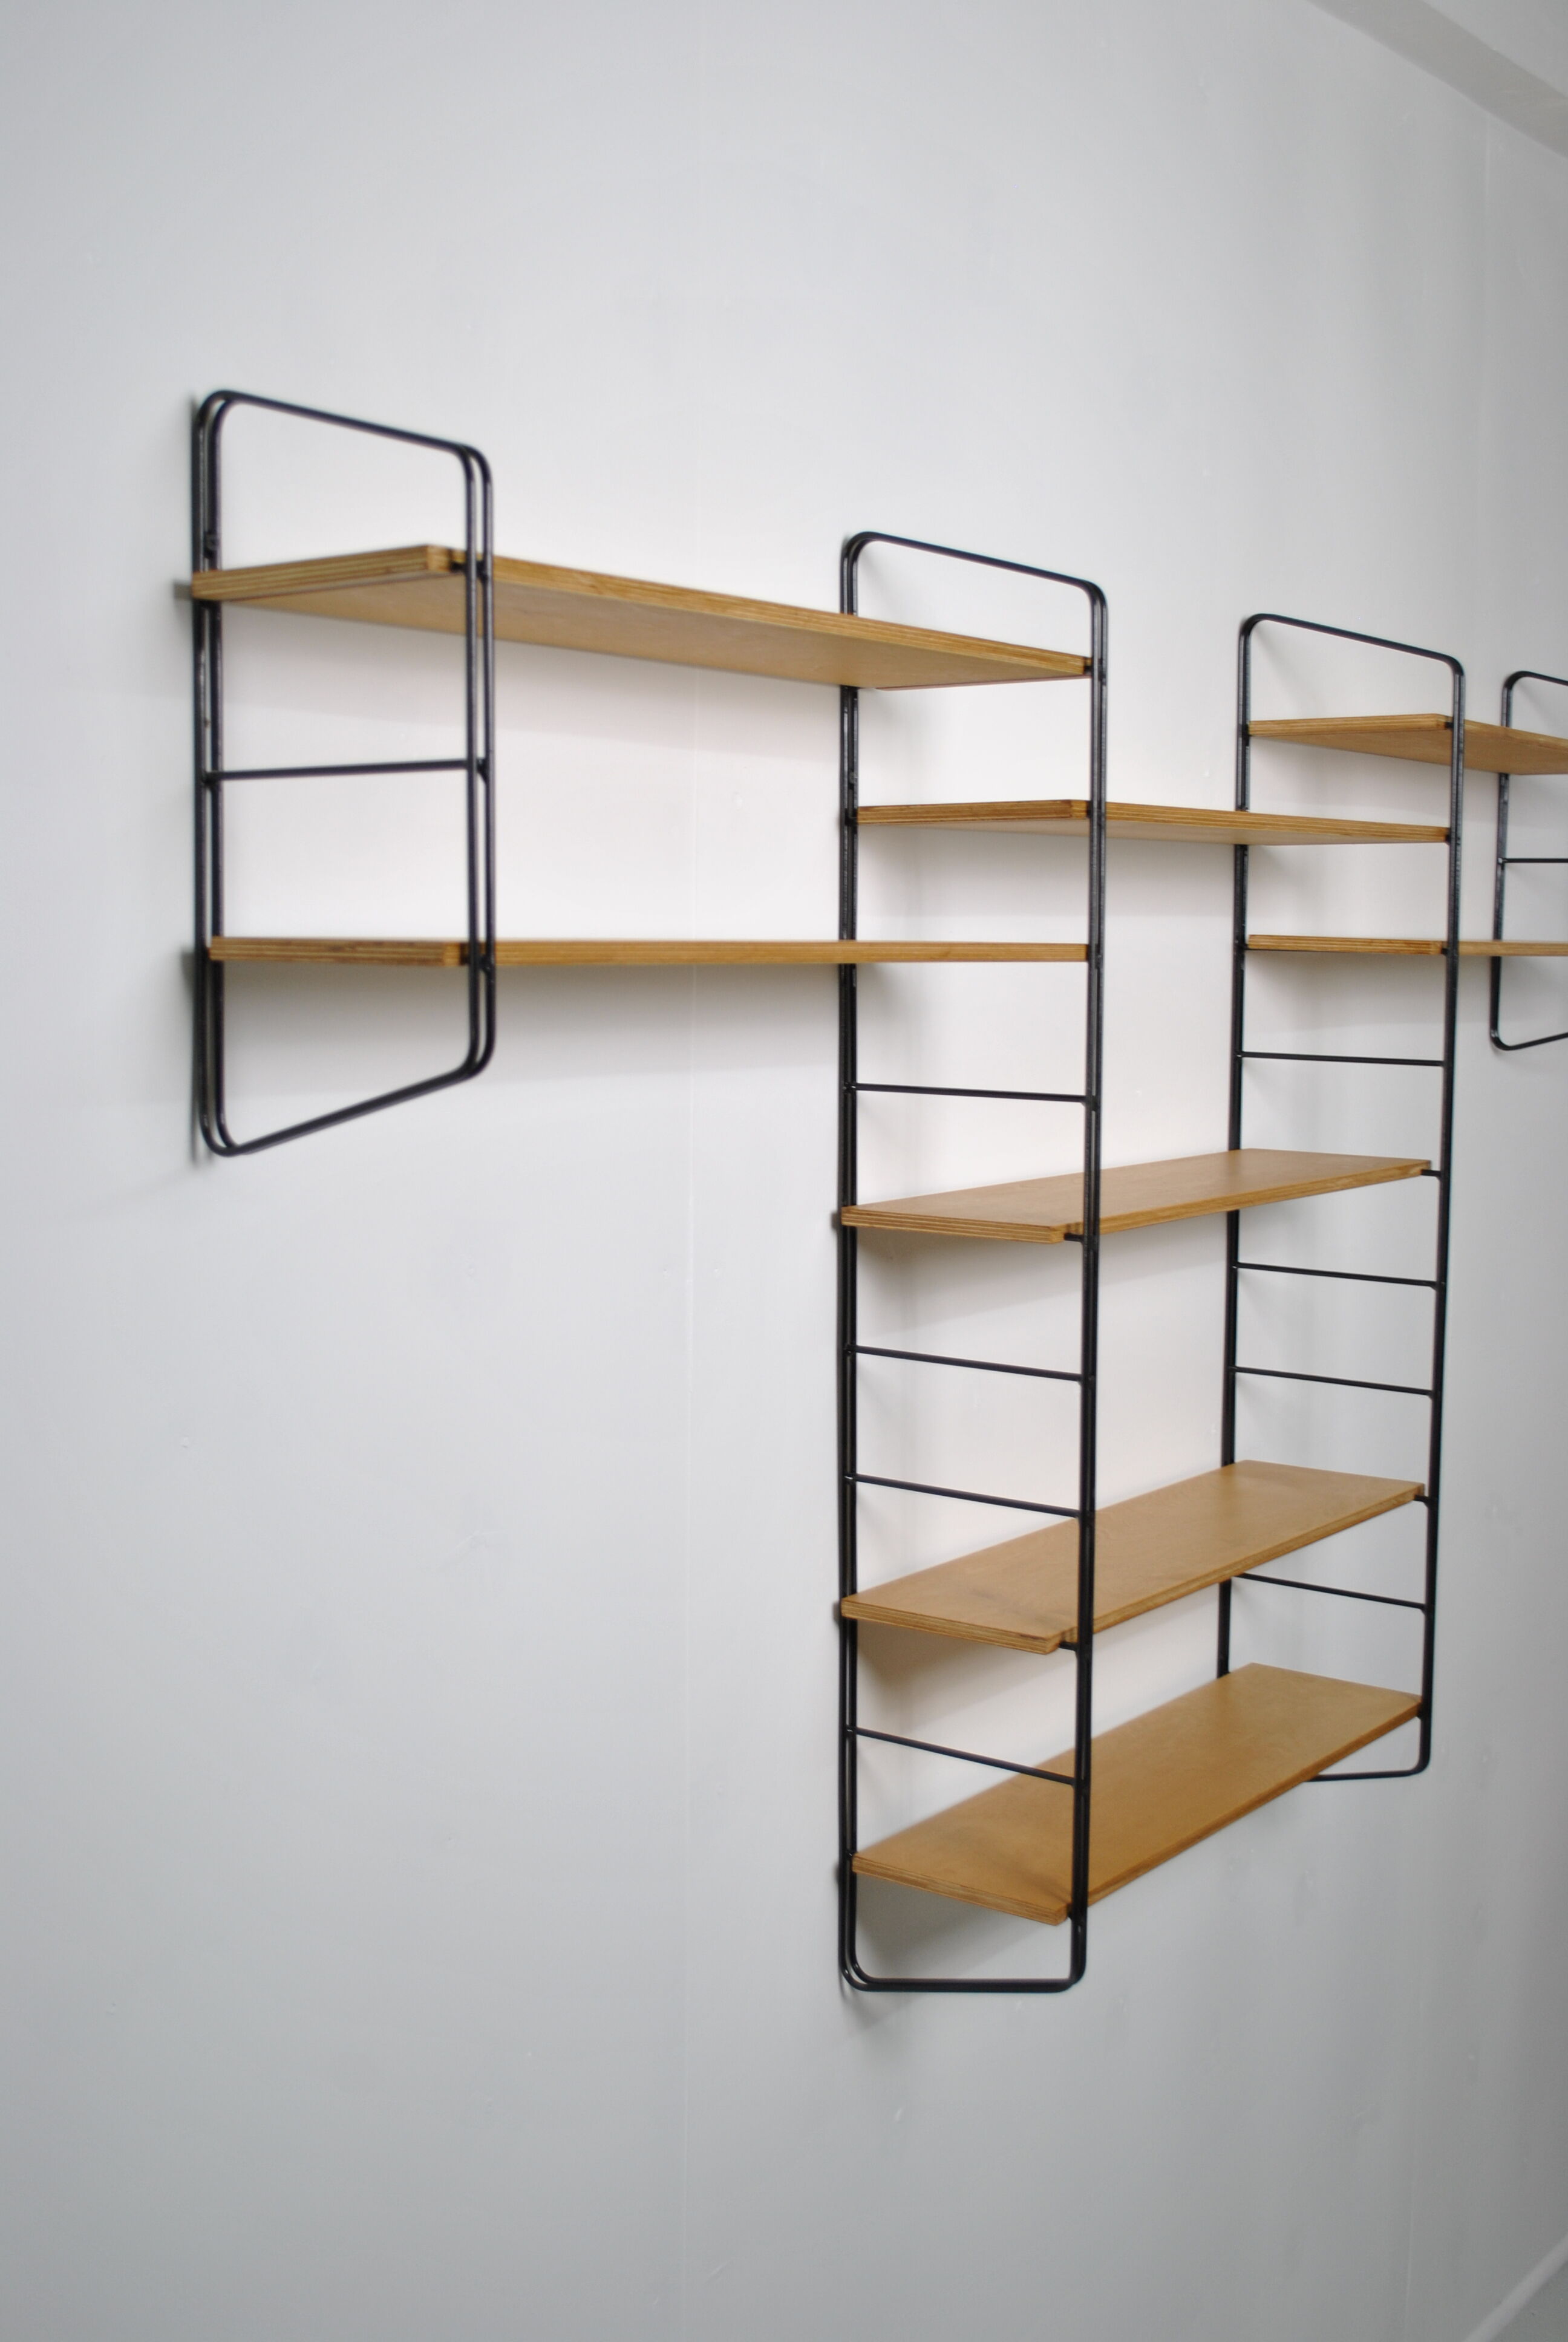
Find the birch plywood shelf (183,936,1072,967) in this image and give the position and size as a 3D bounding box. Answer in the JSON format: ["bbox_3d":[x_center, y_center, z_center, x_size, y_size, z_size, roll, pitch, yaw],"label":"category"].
[{"bbox_3d":[-0.044,-0.130,1.503,0.172,0.011,0.603,5,7,37],"label":"birch plywood shelf"}]

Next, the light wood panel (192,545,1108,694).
[{"bbox_3d":[-0.049,-0.314,1.479,0.172,0.011,0.603,4,7,37],"label":"light wood panel"}]

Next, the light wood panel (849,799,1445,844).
[{"bbox_3d":[0.311,-0.265,1.954,0.172,0.011,0.612,4,7,38],"label":"light wood panel"}]

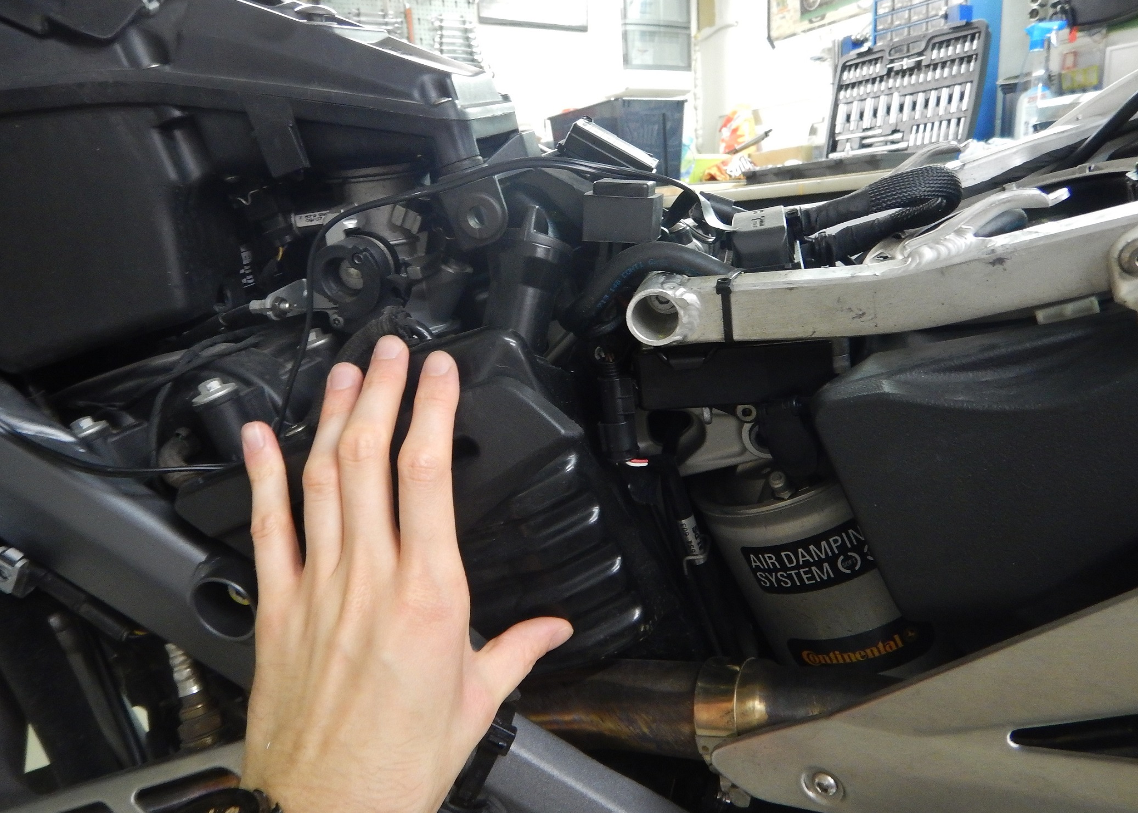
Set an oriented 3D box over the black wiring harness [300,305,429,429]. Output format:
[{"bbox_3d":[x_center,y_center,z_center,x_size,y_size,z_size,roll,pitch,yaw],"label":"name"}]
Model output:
[{"bbox_3d":[-0.111,-0.021,0.430,0.064,0.063,0.042,0,10,0],"label":"black wiring harness"}]

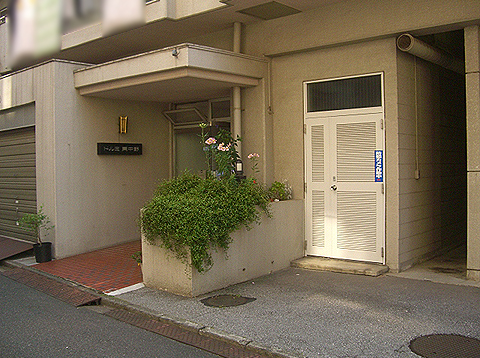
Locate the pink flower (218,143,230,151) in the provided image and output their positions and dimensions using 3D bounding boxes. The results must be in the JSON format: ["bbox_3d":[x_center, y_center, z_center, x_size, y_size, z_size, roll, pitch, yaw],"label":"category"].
[{"bbox_3d":[-0.206,-0.418,7.000,0.155,0.110,0.130,-1,1,0],"label":"pink flower"}]

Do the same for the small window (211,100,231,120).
[{"bbox_3d":[-0.330,-1.195,9.100,0.500,0.330,0.060,1,2,41],"label":"small window"}]

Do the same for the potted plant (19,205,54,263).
[{"bbox_3d":[-3.167,0.851,8.200,0.510,0.870,0.460,-1,2,-14],"label":"potted plant"}]

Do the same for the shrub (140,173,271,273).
[{"bbox_3d":[-0.410,0.465,6.735,0.970,1.060,1.530,0,2,40],"label":"shrub"}]

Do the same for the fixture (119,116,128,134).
[{"bbox_3d":[-2.038,-0.948,9.250,0.090,0.280,0.130,1,2,43],"label":"fixture"}]

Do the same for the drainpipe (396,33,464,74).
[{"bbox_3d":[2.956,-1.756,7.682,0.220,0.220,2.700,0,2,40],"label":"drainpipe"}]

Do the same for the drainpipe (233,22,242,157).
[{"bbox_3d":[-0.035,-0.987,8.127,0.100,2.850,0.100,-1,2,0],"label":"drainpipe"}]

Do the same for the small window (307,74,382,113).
[{"bbox_3d":[1.429,-1.166,7.318,1.160,0.430,0.060,0,2,40],"label":"small window"}]

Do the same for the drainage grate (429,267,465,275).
[{"bbox_3d":[2.747,1.238,7.009,0.420,0.030,0.320,0,2,38],"label":"drainage grate"}]

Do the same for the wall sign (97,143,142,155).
[{"bbox_3d":[-2.037,-0.502,9.004,0.060,0.200,0.950,0,2,40],"label":"wall sign"}]

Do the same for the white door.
[{"bbox_3d":[1.438,0.126,7.358,1.210,2.000,0.070,0,2,40],"label":"white door"}]

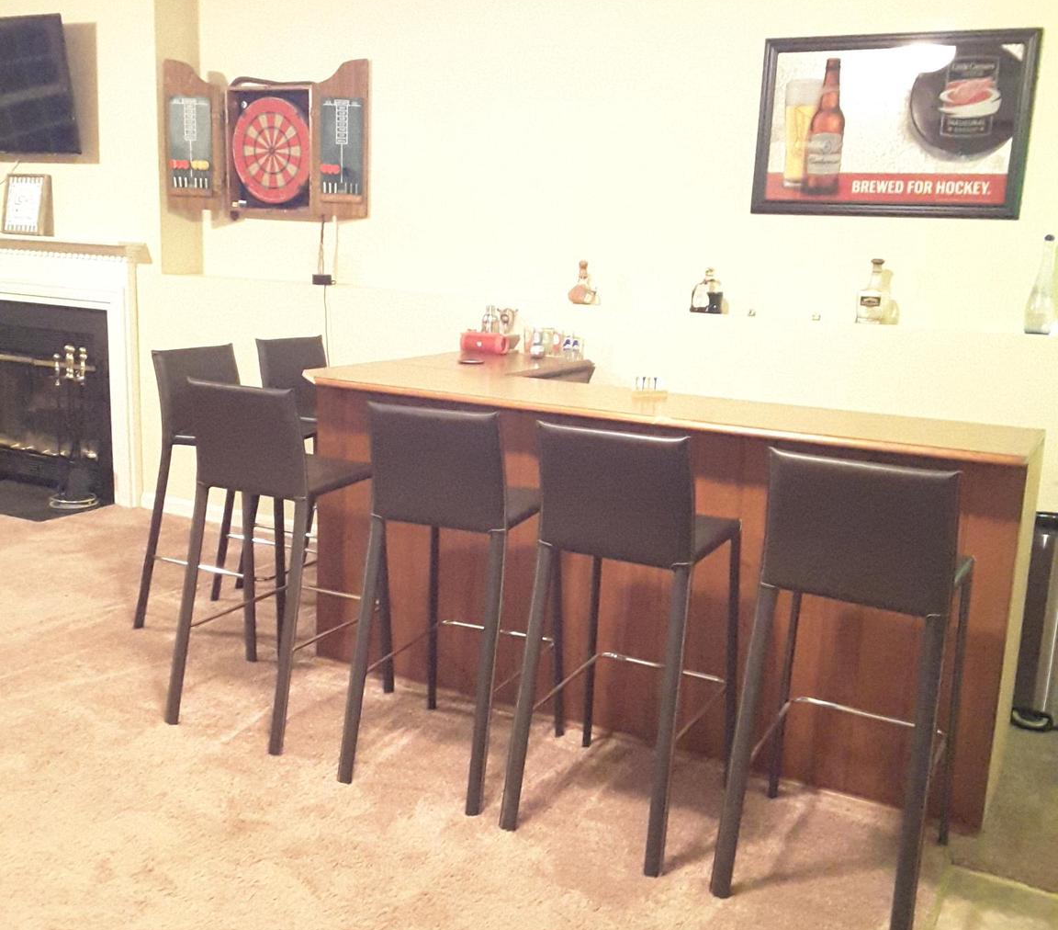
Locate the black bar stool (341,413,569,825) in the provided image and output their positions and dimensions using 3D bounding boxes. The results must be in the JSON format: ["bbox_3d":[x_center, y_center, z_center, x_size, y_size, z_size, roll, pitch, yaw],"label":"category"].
[{"bbox_3d":[-0.192,0.321,3.407,0.440,1.000,0.575,6,12,22],"label":"black bar stool"}]

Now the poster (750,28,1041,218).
[{"bbox_3d":[1.254,-1.181,4.415,0.944,0.614,0.030,8,13,29],"label":"poster"}]

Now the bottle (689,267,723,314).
[{"bbox_3d":[0.664,-0.649,4.710,0.115,0.165,0.085,8,13,30],"label":"bottle"}]

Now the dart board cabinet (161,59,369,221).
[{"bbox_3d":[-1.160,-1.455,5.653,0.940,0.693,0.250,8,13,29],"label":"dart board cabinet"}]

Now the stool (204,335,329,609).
[{"bbox_3d":[-0.799,0.008,4.921,0.575,1.000,0.440,8,13,31],"label":"stool"}]

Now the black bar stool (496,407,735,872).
[{"bbox_3d":[0.253,0.377,3.165,0.428,1.018,0.592,7,12,26],"label":"black bar stool"}]

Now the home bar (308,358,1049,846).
[{"bbox_3d":[0.477,0.229,4.122,2.235,0.955,1.177,8,13,29],"label":"home bar"}]

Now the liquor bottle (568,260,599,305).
[{"bbox_3d":[0.207,-0.713,4.877,0.095,0.168,0.080,8,13,29],"label":"liquor bottle"}]

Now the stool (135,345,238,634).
[{"bbox_3d":[-1.037,0.097,4.417,0.575,1.000,0.440,8,13,29],"label":"stool"}]

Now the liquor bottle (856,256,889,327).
[{"bbox_3d":[1.176,-0.599,4.328,0.092,0.220,0.085,8,13,29],"label":"liquor bottle"}]

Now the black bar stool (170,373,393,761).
[{"bbox_3d":[-0.732,0.243,3.718,0.440,1.000,0.575,7,12,26],"label":"black bar stool"}]

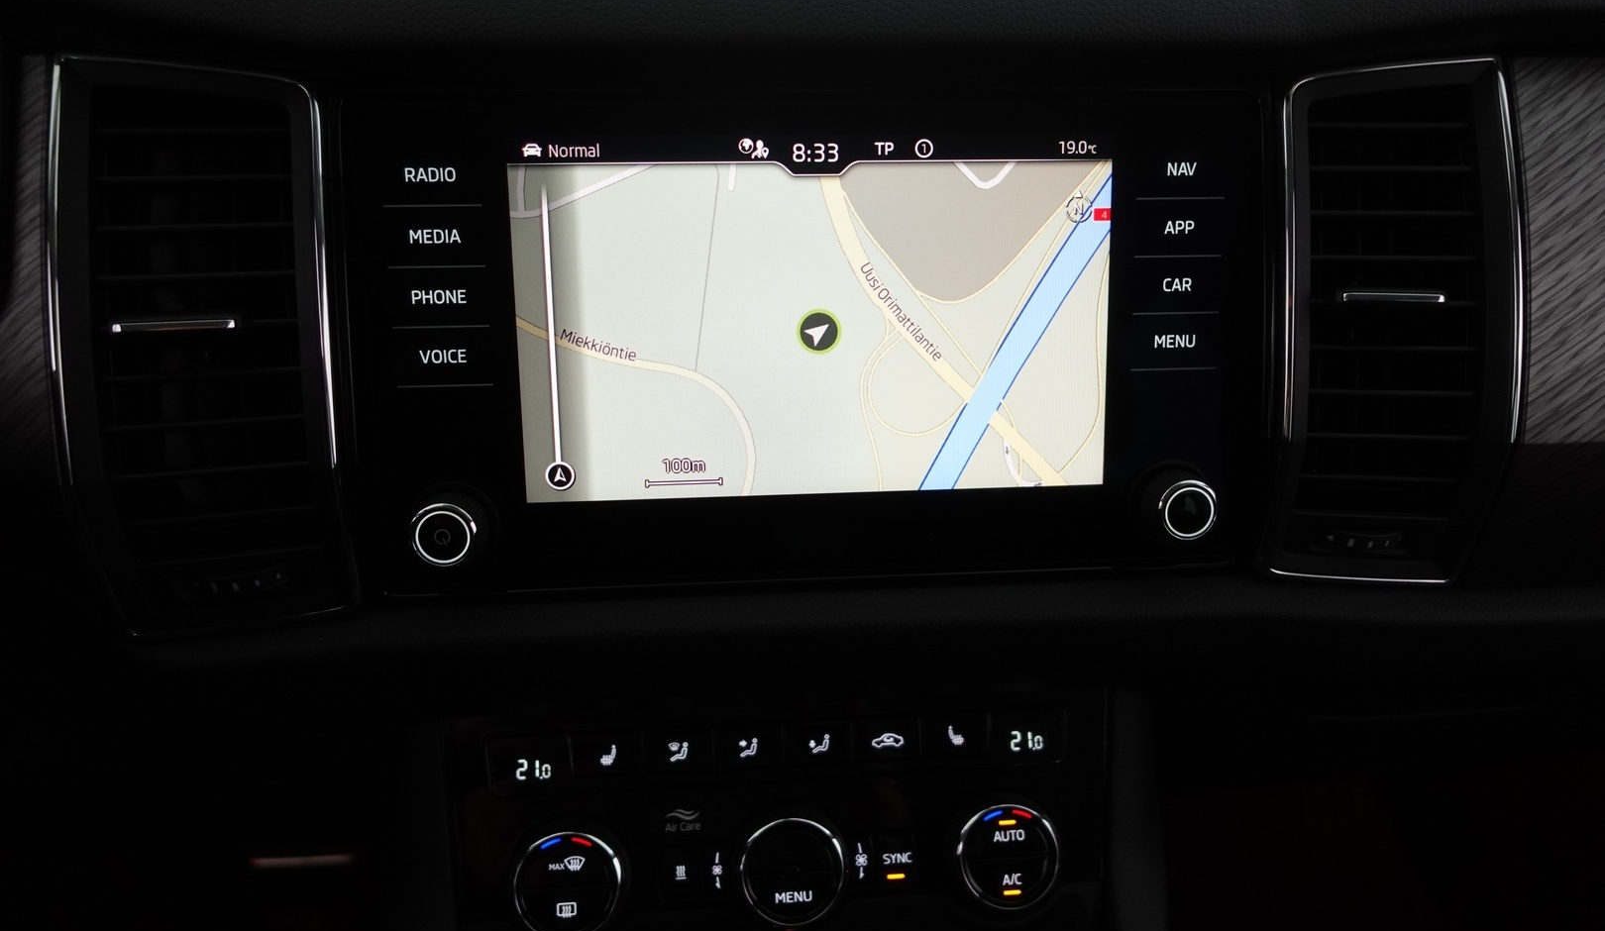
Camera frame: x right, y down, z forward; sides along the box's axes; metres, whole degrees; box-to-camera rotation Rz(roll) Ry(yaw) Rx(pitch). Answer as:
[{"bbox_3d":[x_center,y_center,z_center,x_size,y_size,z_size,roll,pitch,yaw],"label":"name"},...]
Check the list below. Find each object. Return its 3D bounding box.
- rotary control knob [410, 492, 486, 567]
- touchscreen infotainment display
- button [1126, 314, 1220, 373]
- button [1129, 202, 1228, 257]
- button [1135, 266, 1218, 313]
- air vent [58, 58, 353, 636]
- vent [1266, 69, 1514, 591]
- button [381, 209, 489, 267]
[{"bbox_3d":[-0.101,0.019,0.306,0.020,0.020,0.015,-2,9,-5],"label":"rotary control knob"},{"bbox_3d":[0.005,-0.043,0.317,0.174,0.104,0.010,-2,9,-5],"label":"touchscreen infotainment display"},{"bbox_3d":[0.113,-0.037,0.324,0.027,0.017,0.004,-2,9,-5],"label":"button"},{"bbox_3d":[0.113,-0.071,0.319,0.028,0.016,0.004,-2,9,-5],"label":"button"},{"bbox_3d":[0.113,-0.054,0.322,0.027,0.016,0.004,-2,9,-5],"label":"button"},{"bbox_3d":[-0.165,-0.031,0.303,0.074,0.156,0.030,-2,9,-5],"label":"air vent"},{"bbox_3d":[0.176,-0.042,0.332,0.075,0.156,0.030,-2,9,-5],"label":"vent"},{"bbox_3d":[-0.103,-0.064,0.301,0.028,0.016,0.004,-2,9,-5],"label":"button"}]

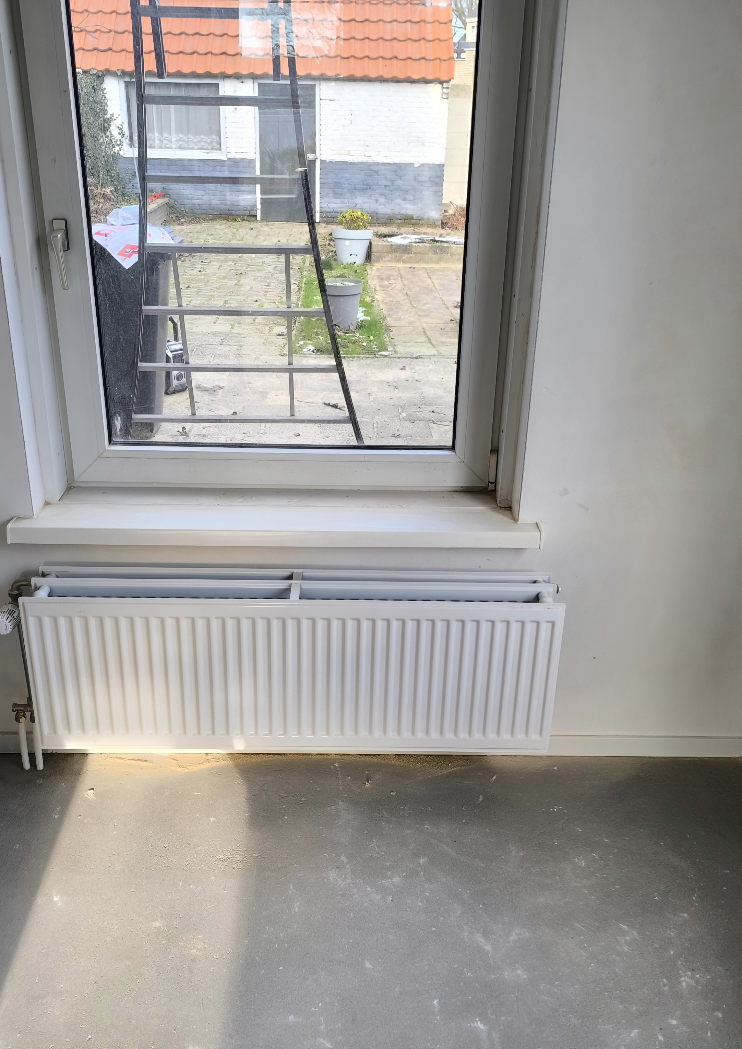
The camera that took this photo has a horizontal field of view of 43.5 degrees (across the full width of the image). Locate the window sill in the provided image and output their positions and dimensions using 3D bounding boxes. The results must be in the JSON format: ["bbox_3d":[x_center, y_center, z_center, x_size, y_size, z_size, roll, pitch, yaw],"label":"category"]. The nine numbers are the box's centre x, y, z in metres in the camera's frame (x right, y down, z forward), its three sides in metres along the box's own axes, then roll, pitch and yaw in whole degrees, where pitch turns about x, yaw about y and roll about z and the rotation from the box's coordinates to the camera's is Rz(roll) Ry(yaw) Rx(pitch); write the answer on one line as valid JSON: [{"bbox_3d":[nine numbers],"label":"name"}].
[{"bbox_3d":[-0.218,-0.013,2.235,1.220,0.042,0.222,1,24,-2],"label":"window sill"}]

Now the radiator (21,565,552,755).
[{"bbox_3d":[-0.174,0.324,2.192,1.199,0.406,0.154,1,24,-2],"label":"radiator"}]

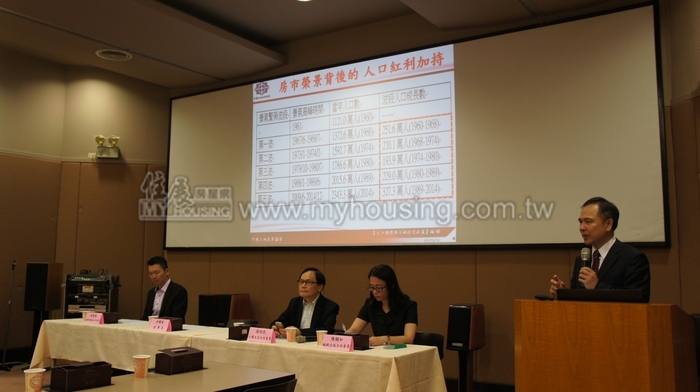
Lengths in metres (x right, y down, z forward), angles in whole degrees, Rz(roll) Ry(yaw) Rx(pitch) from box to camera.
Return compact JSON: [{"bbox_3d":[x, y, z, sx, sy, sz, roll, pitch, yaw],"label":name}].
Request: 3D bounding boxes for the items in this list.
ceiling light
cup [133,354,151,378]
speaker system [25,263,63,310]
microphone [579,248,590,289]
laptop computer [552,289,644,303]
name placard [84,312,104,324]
[{"bbox_3d":[-2.679,-1.601,6.512,0.410,0.050,0.410,1,-7,0],"label":"ceiling light"},{"bbox_3d":[-0.996,0.816,2.744,0.082,0.093,0.082,1,-7,0],"label":"cup"},{"bbox_3d":[-3.624,1.077,6.800,0.290,0.560,0.260,-1,-7,14],"label":"speaker system"},{"bbox_3d":[1.202,0.376,2.950,0.050,0.220,0.050,6,-20,1],"label":"microphone"},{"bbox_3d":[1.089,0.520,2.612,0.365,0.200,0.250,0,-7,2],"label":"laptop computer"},{"bbox_3d":[-2.265,1.087,5.105,0.205,0.095,0.053,-3,-8,29],"label":"name placard"}]

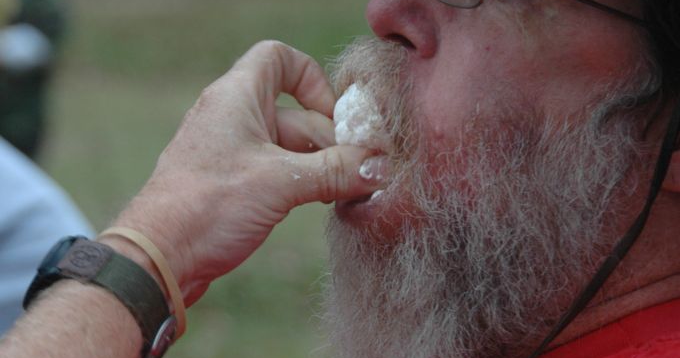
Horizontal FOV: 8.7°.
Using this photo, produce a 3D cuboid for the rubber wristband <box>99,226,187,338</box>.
[{"bbox_3d":[-0.089,0.047,1.970,0.008,0.058,0.061,-38,0,-27],"label":"rubber wristband"}]

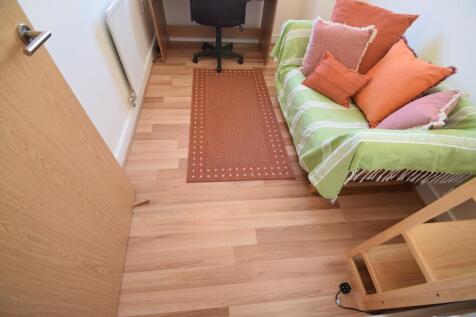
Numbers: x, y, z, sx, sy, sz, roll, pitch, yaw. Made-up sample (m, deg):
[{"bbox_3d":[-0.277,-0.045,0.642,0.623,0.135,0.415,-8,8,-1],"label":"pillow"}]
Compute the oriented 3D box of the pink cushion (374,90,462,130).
[{"bbox_3d":[1.120,-0.295,1.279,0.380,0.380,0.130,-36,106,-25],"label":"pink cushion"}]

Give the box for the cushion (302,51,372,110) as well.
[{"bbox_3d":[0.753,-0.597,1.511,0.384,0.100,0.286,37,92,12],"label":"cushion"}]

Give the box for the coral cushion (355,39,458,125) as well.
[{"bbox_3d":[0.997,-0.505,1.317,0.140,0.451,0.451,19,44,-24],"label":"coral cushion"}]

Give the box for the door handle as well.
[{"bbox_3d":[-0.569,-0.327,0.546,0.065,0.052,0.146,-5,54,-10],"label":"door handle"}]

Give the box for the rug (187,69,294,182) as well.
[{"bbox_3d":[-0.039,-0.446,1.883,0.800,0.010,1.500,-2,53,-7],"label":"rug"}]

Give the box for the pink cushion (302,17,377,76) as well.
[{"bbox_3d":[0.826,-0.912,1.658,0.419,0.419,0.130,17,12,13],"label":"pink cushion"}]

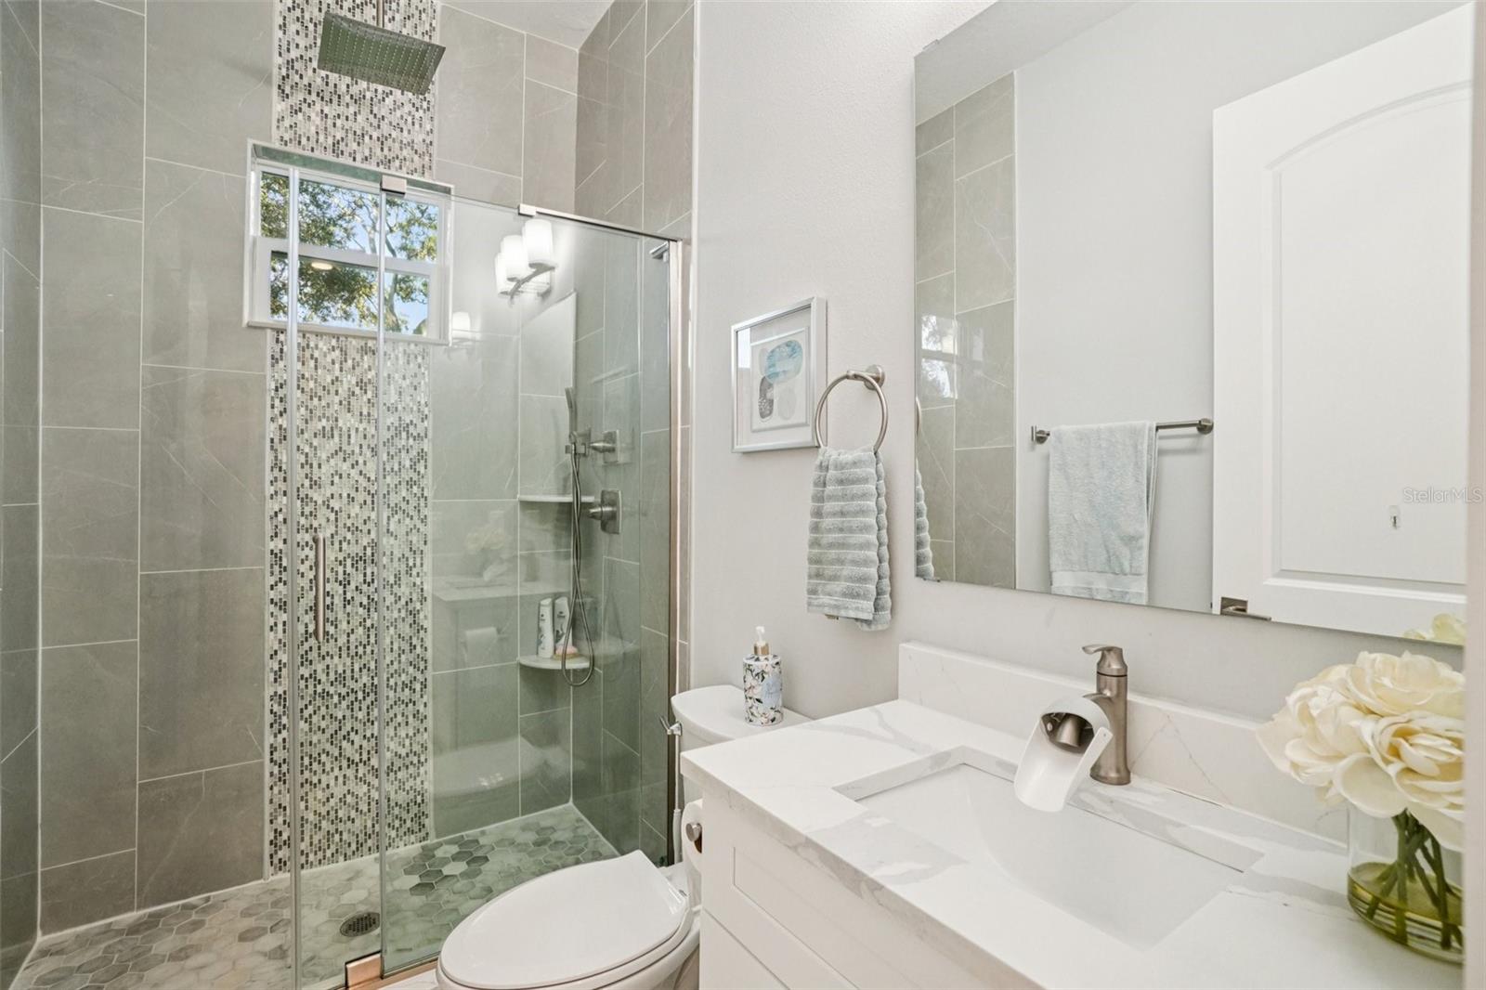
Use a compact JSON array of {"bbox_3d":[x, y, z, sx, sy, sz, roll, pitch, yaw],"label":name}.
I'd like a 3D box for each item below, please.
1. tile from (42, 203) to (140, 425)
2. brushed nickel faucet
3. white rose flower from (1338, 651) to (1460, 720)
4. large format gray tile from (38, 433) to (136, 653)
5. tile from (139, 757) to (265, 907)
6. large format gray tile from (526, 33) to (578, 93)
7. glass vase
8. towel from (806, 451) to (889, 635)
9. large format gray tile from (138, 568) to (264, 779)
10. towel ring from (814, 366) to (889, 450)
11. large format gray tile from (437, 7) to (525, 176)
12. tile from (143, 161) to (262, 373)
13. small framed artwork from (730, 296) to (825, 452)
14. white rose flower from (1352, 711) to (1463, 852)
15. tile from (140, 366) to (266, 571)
[{"bbox_3d":[-1.849,-0.492,1.766,0.197,0.607,0.011,0,0,-31],"label":"tile"},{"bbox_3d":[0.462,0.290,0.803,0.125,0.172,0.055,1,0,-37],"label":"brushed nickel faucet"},{"bbox_3d":[0.596,0.176,0.548,0.095,0.075,0.100,1,0,-37],"label":"white rose flower"},{"bbox_3d":[-1.851,0.118,1.763,0.197,0.607,0.011,0,0,-31],"label":"large format gray tile"},{"bbox_3d":[-1.643,1.028,1.886,0.290,0.374,0.011,0,0,-31],"label":"tile"},{"bbox_3d":[-0.745,-1.675,2.413,0.200,0.175,0.010,1,0,-30],"label":"large format gray tile"},{"bbox_3d":[0.603,0.331,0.549,0.092,0.112,0.092,0,0,-38],"label":"glass vase"},{"bbox_3d":[0.200,0.078,1.188,0.070,0.335,0.175,1,0,-37],"label":"towel"},{"bbox_3d":[-1.641,0.535,1.888,0.290,0.607,0.011,0,0,-31],"label":"large format gray tile"},{"bbox_3d":[0.233,-0.163,1.199,0.080,0.187,0.170,0,0,-38],"label":"towel ring"},{"bbox_3d":[-0.962,-1.478,2.285,0.297,0.556,0.010,1,0,-30],"label":"large format gray tile"},{"bbox_3d":[-1.631,-0.686,1.891,0.295,0.610,0.010,1,0,-30],"label":"tile"},{"bbox_3d":[0.076,-0.260,1.434,0.034,0.316,0.290,0,0,-38],"label":"small framed artwork"},{"bbox_3d":[0.578,0.238,0.513,0.105,0.112,0.112,0,0,-42],"label":"white rose flower"},{"bbox_3d":[-1.635,-0.076,1.887,0.295,0.610,0.010,1,0,-30],"label":"tile"}]

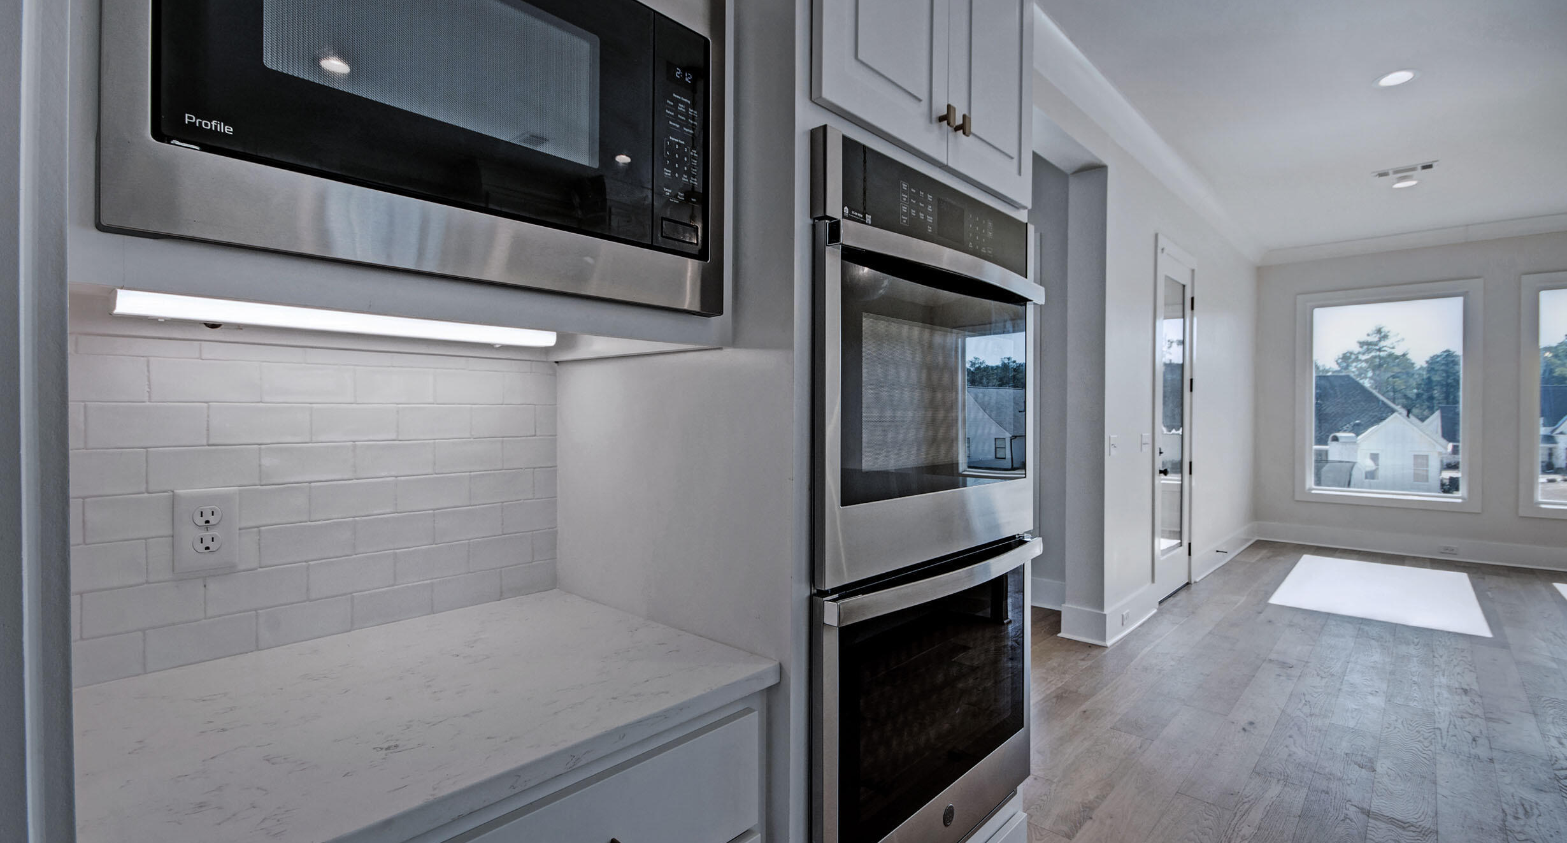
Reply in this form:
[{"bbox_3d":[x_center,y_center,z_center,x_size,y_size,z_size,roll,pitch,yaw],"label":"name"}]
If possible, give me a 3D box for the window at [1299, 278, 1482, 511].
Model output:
[{"bbox_3d":[5.853,-0.237,6.364,1.322,2.122,0.100,1,1,45],"label":"window"}]

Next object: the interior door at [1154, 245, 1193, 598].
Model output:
[{"bbox_3d":[2.880,0.051,4.809,0.060,2.450,0.838,1,1,45],"label":"interior door"}]

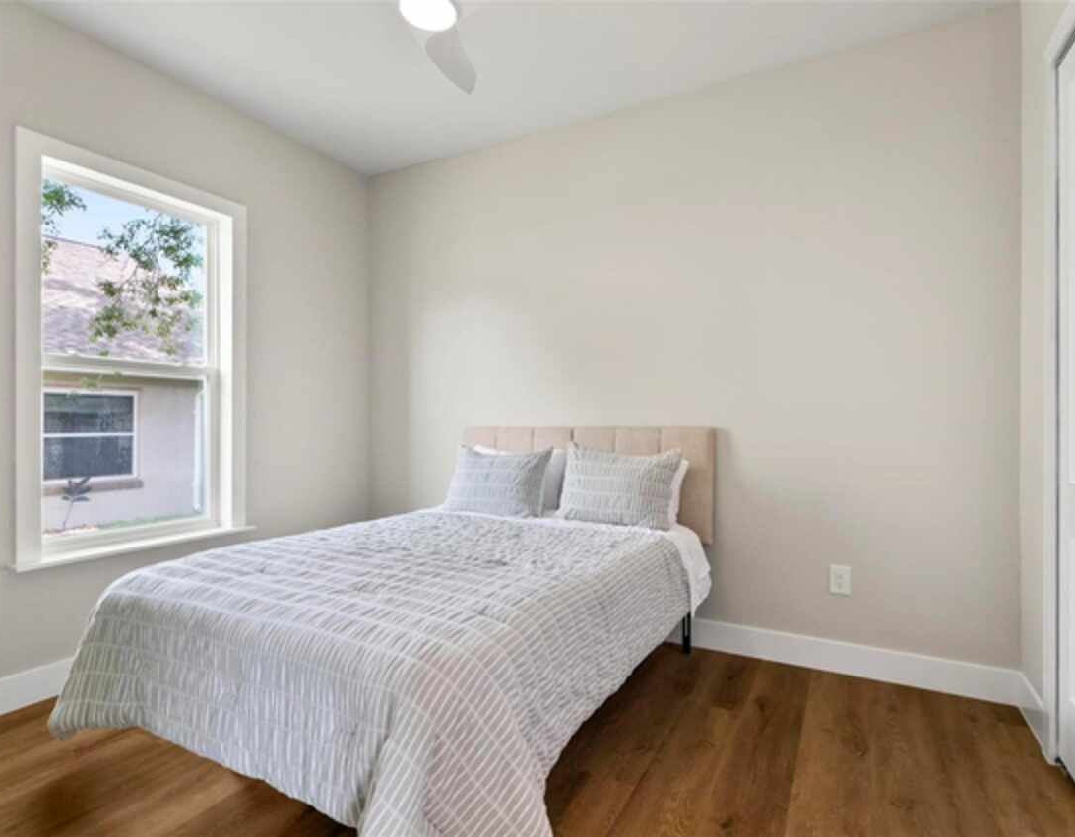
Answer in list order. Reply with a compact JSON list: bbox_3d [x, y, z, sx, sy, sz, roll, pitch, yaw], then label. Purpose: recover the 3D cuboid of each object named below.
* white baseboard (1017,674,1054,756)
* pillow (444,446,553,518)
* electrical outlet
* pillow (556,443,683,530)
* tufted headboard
[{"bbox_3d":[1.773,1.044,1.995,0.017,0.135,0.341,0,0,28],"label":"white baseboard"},{"bbox_3d":[-0.208,0.311,2.875,0.550,0.380,0.140,0,-18,23],"label":"pillow"},{"bbox_3d":[1.318,0.704,2.433,0.078,0.122,0.010,0,0,28],"label":"electrical outlet"},{"bbox_3d":[0.371,0.308,2.582,0.550,0.385,0.140,0,-17,28],"label":"pillow"},{"bbox_3d":[0.212,0.314,2.965,1.398,0.522,0.098,0,0,28],"label":"tufted headboard"}]

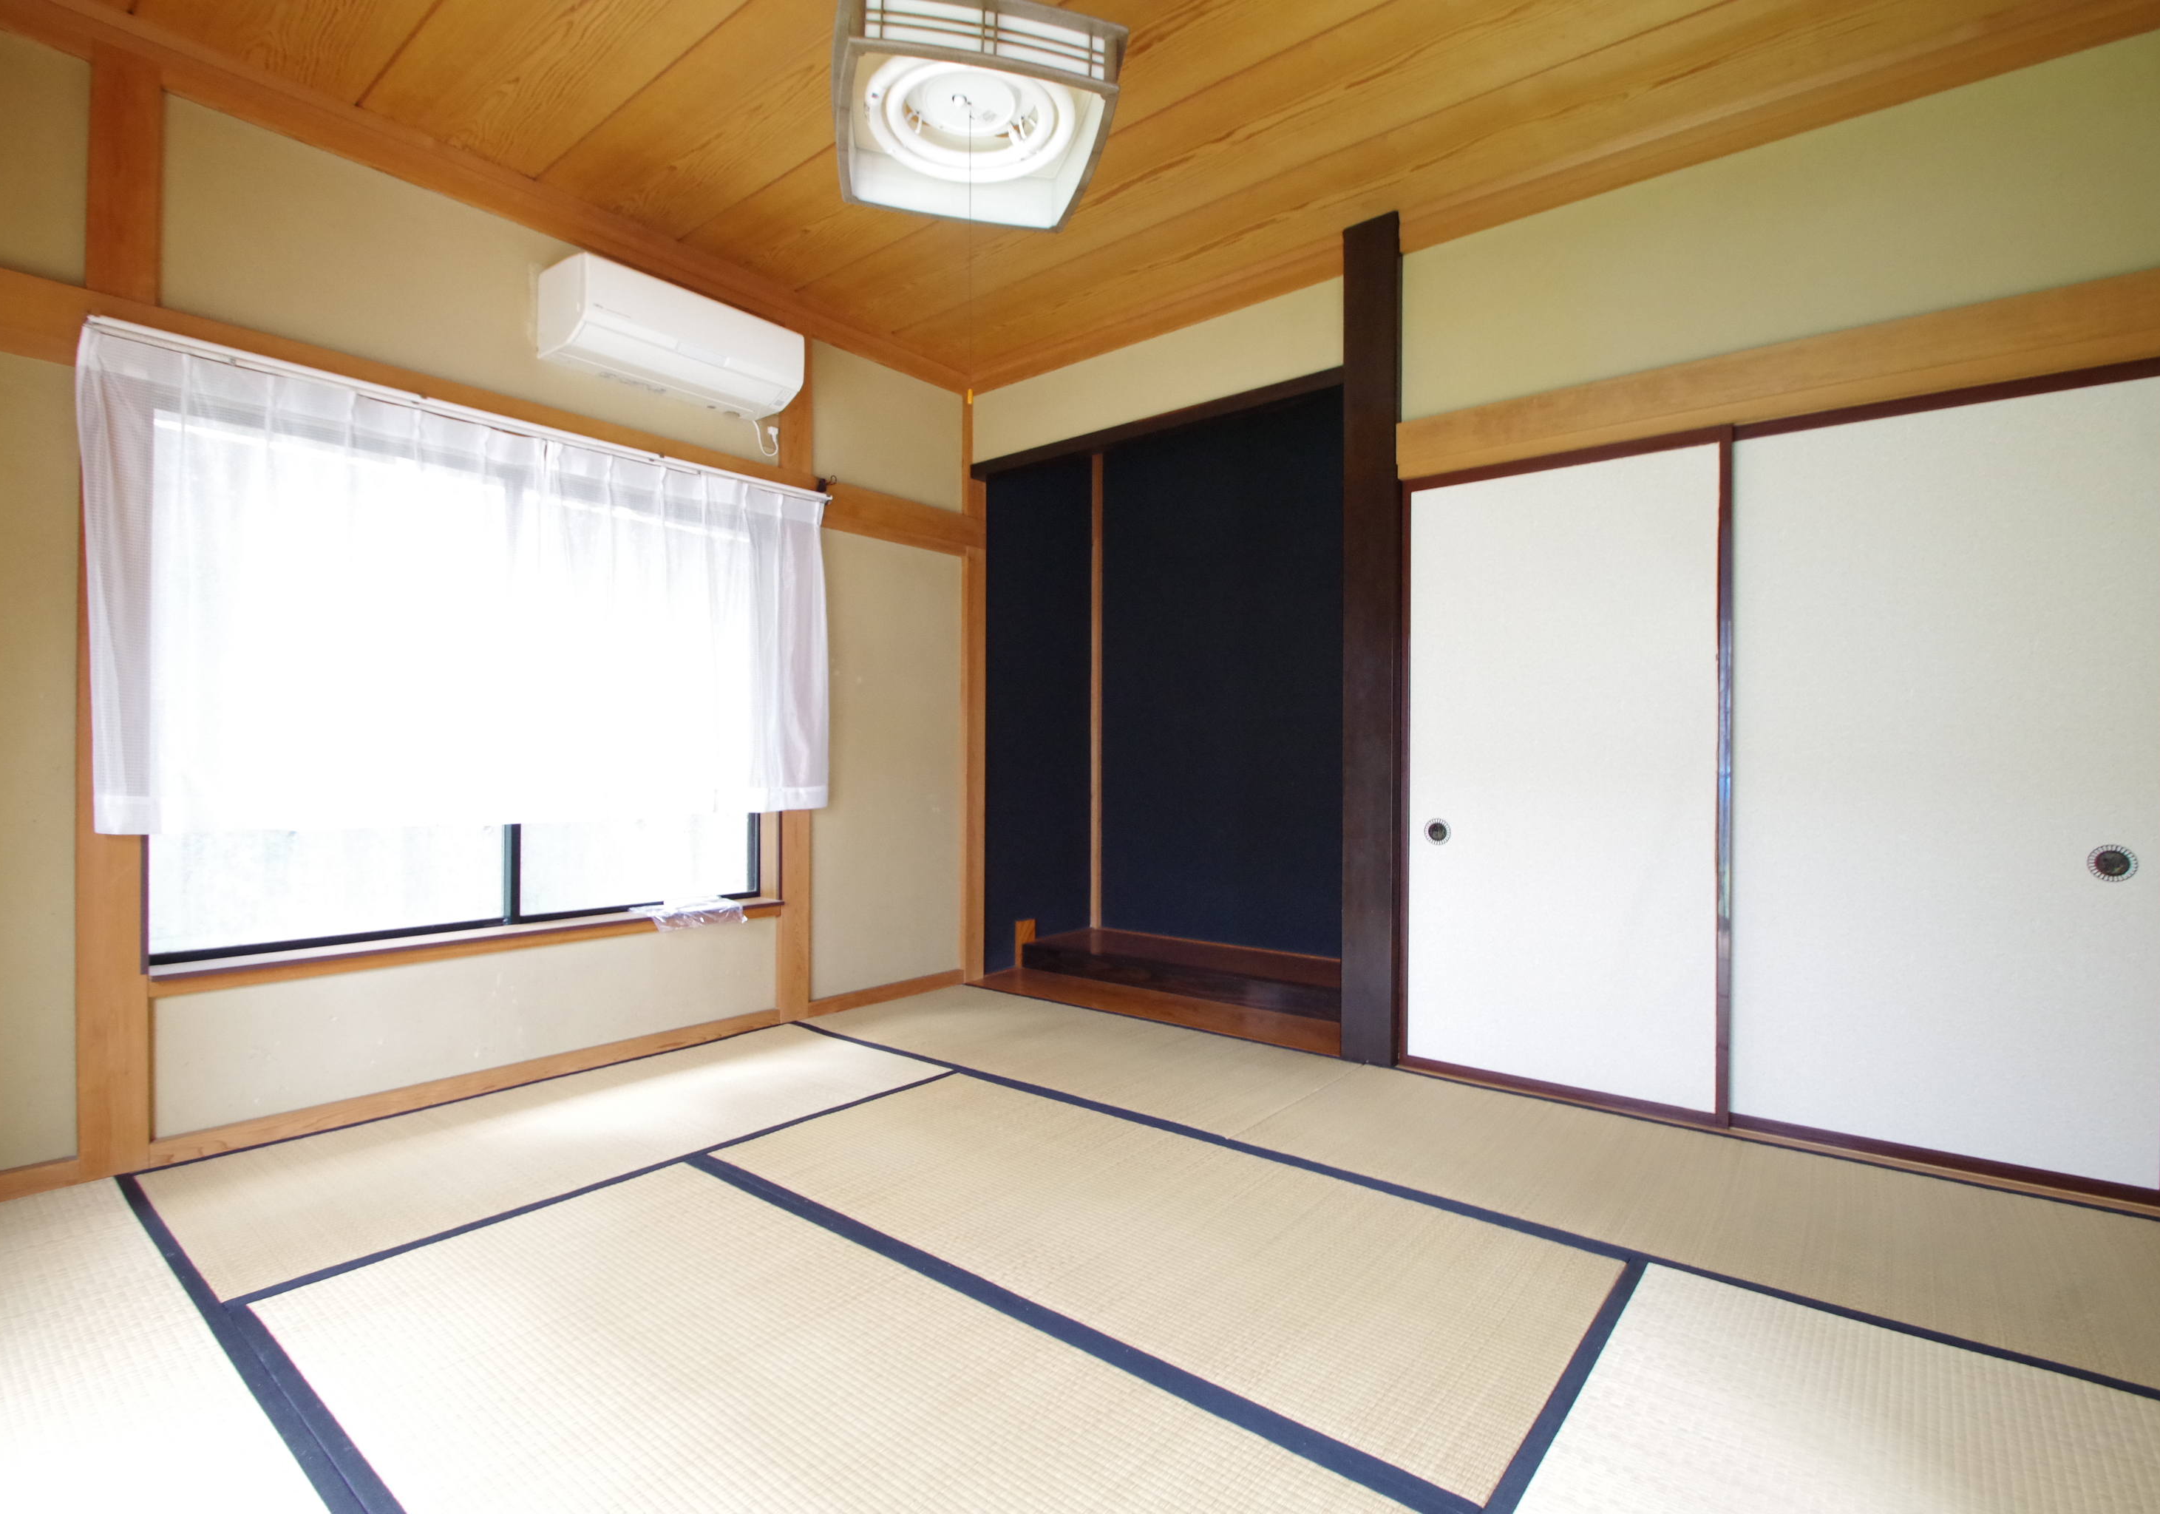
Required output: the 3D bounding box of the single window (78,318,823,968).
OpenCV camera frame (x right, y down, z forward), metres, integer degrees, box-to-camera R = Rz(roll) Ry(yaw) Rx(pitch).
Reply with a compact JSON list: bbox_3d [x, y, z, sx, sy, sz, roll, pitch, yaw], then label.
[{"bbox_3d":[-1.655,-0.205,2.846,0.120,1.445,1.782,0,0,43],"label":"single window"}]

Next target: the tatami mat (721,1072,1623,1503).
[{"bbox_3d":[0.073,1.003,2.079,1.810,0.050,0.814,0,0,39],"label":"tatami mat"}]

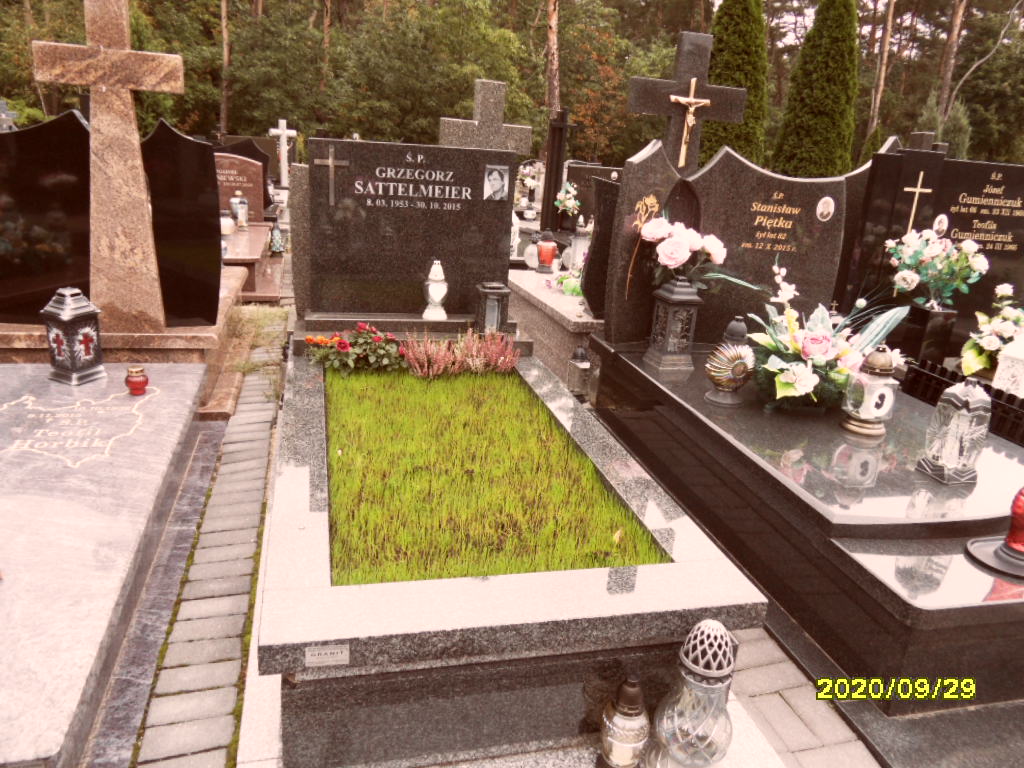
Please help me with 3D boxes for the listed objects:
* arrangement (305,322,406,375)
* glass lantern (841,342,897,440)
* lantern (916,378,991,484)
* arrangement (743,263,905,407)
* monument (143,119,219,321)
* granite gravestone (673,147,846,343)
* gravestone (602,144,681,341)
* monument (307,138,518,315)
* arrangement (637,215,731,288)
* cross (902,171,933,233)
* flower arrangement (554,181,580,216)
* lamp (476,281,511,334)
[{"bbox_3d":[-0.640,-0.144,2.911,0.410,0.200,0.270,-1,18,-15],"label":"arrangement"},{"bbox_3d":[1.276,0.021,2.509,0.145,0.300,0.145,-1,18,-13],"label":"glass lantern"},{"bbox_3d":[1.398,0.141,2.201,0.140,0.300,0.135,0,18,-12],"label":"lantern"},{"bbox_3d":[1.241,-0.196,2.841,0.620,0.504,0.357,0,18,-15],"label":"arrangement"},{"bbox_3d":[-1.504,-0.726,3.285,0.310,0.925,0.080,-1,18,-15],"label":"monument"},{"bbox_3d":[1.246,-0.655,3.515,0.893,0.933,0.094,0,18,-15],"label":"granite gravestone"},{"bbox_3d":[0.602,-0.632,3.270,0.270,0.915,0.110,-1,18,-15],"label":"gravestone"},{"bbox_3d":[-0.463,-0.713,3.330,0.926,0.772,0.081,0,18,-15],"label":"monument"},{"bbox_3d":[0.711,-0.546,2.947,0.370,0.300,0.320,-1,18,-15],"label":"arrangement"},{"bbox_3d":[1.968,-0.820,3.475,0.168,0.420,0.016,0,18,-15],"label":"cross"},{"bbox_3d":[0.641,-2.142,8.200,0.300,0.380,0.300,0,18,-15],"label":"flower arrangement"},{"bbox_3d":[-0.099,-0.336,3.277,0.152,0.250,0.131,0,18,-15],"label":"lamp"}]

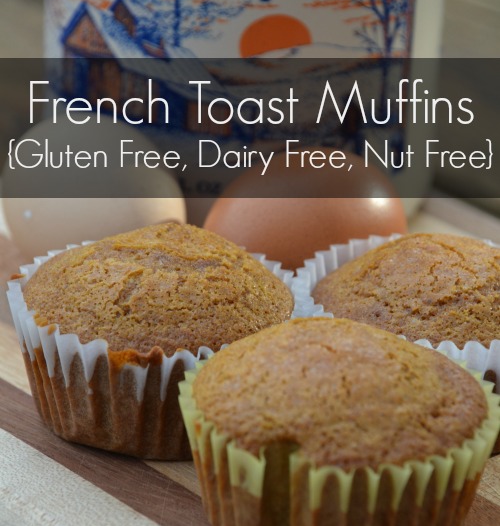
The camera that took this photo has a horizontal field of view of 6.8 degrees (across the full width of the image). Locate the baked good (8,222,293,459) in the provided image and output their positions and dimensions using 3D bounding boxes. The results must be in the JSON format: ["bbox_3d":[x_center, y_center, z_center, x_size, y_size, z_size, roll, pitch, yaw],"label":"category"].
[{"bbox_3d":[-0.021,0.015,0.995,0.070,0.044,0.070,3,22,0],"label":"baked good"}]

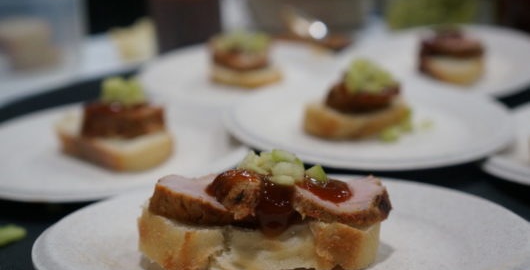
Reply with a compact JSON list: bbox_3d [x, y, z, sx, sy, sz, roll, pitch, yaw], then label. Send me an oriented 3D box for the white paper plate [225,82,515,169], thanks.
[{"bbox_3d":[0.053,-0.008,0.327,0.163,0.015,0.163,0,21,0],"label":"white paper plate"}]

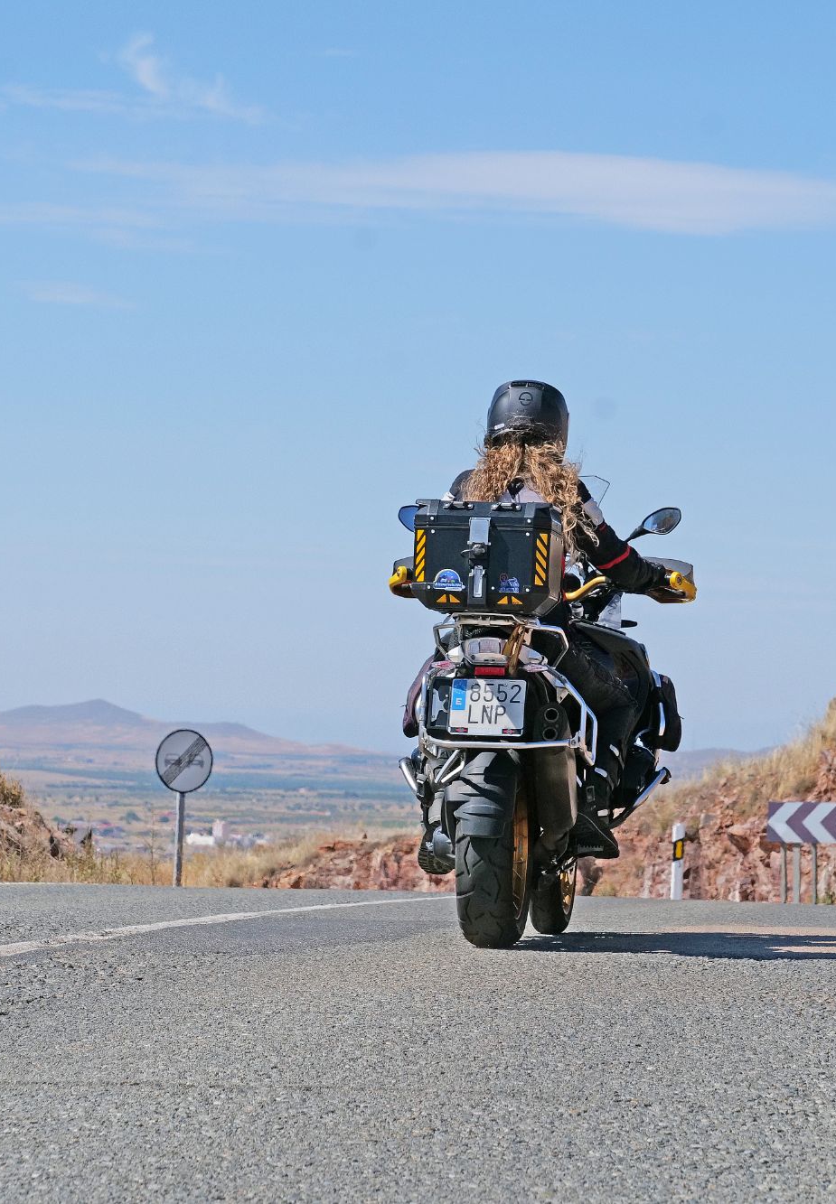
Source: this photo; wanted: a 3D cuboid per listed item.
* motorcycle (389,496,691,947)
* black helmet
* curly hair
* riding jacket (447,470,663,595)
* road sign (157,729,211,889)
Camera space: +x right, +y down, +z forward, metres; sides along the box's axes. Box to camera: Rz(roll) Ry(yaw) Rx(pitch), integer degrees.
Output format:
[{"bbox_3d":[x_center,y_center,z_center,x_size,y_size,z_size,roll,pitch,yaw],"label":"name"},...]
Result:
[{"bbox_3d":[0.355,0.335,16.530,0.980,1.460,2.270,2,-2,8],"label":"motorcycle"},{"bbox_3d":[0.343,-0.563,16.500,0.250,0.260,0.330,0,-2,7],"label":"black helmet"},{"bbox_3d":[0.337,-0.350,16.380,0.400,0.310,0.220,0,-1,8],"label":"curly hair"},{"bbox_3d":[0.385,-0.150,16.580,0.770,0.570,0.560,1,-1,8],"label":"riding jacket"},{"bbox_3d":[-3.330,3.130,74.200,0.900,2.650,0.100,3,-1,-29],"label":"road sign"}]

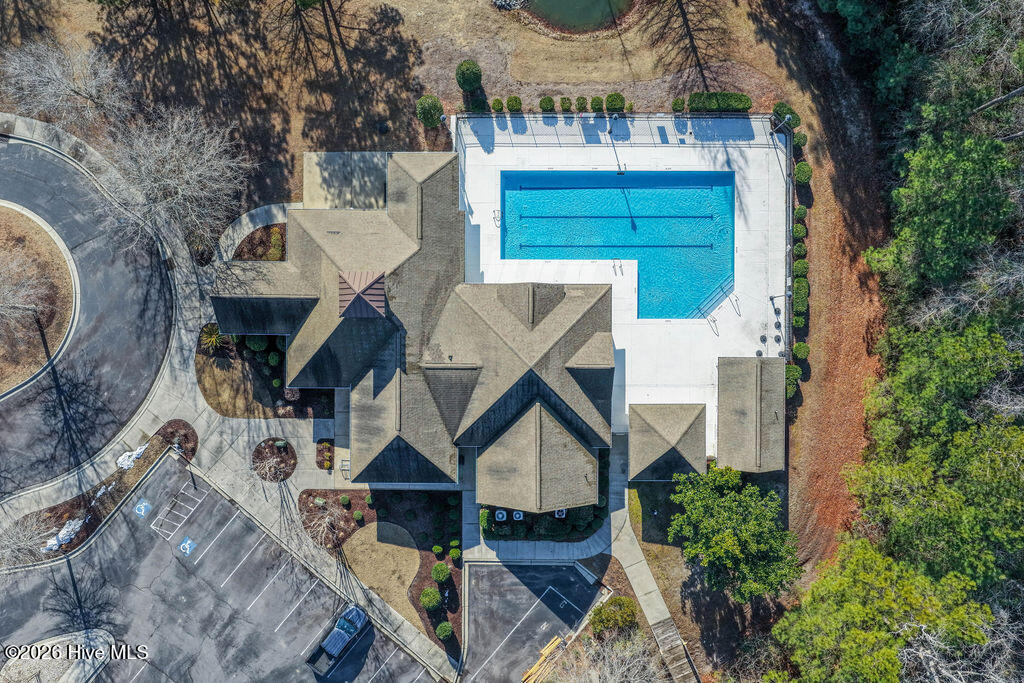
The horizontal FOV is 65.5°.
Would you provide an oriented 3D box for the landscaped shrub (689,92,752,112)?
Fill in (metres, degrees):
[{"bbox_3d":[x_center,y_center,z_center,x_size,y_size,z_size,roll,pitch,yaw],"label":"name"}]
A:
[{"bbox_3d":[15.992,-18.393,61.299,4.800,1.600,1.200,0,90,1],"label":"landscaped shrub"}]

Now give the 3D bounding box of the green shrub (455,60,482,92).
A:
[{"bbox_3d":[-3.283,-20.255,60.810,1.900,3.100,1.900,0,90,1],"label":"green shrub"}]

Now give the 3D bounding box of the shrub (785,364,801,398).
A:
[{"bbox_3d":[21.559,3.071,61.154,1.300,1.650,2.650,0,90,1],"label":"shrub"}]

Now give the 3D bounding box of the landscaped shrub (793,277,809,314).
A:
[{"bbox_3d":[22.491,-3.531,61.816,1.100,1.480,2.710,0,89,1],"label":"landscaped shrub"}]

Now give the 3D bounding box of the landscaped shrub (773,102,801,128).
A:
[{"bbox_3d":[21.400,-17.599,61.914,2.410,1.580,1.030,44,91,1],"label":"landscaped shrub"}]

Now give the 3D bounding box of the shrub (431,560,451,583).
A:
[{"bbox_3d":[-5.506,17.981,61.947,1.410,2.070,1.410,0,89,1],"label":"shrub"}]

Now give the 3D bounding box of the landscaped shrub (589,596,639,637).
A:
[{"bbox_3d":[7.840,21.098,61.219,3.500,2.000,2.550,0,90,1],"label":"landscaped shrub"}]

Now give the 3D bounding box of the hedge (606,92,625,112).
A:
[{"bbox_3d":[8.075,-18.670,62.143,1.430,1.720,1.430,0,89,1],"label":"hedge"}]

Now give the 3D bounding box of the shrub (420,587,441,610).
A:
[{"bbox_3d":[-6.339,20.042,61.947,1.540,2.070,1.560,0,89,1],"label":"shrub"}]

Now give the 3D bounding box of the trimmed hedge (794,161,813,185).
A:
[{"bbox_3d":[22.655,-13.073,61.798,1.280,1.670,1.620,0,90,1],"label":"trimmed hedge"}]

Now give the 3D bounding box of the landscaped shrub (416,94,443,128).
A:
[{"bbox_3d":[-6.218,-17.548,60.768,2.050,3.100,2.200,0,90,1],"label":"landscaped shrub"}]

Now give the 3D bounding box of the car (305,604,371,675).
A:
[{"bbox_3d":[-13.562,23.311,62.180,1.940,1.860,5.750,39,90,1],"label":"car"}]

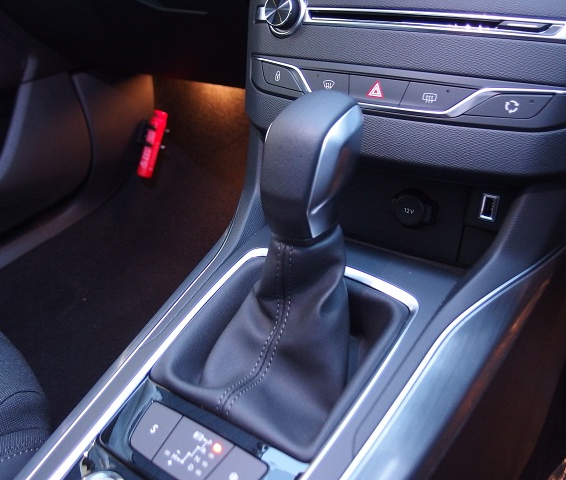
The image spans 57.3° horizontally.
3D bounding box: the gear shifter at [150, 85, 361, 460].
[{"bbox_3d":[-0.002,0.003,0.355,0.138,0.184,0.159,17,44,28],"label":"gear shifter"}]

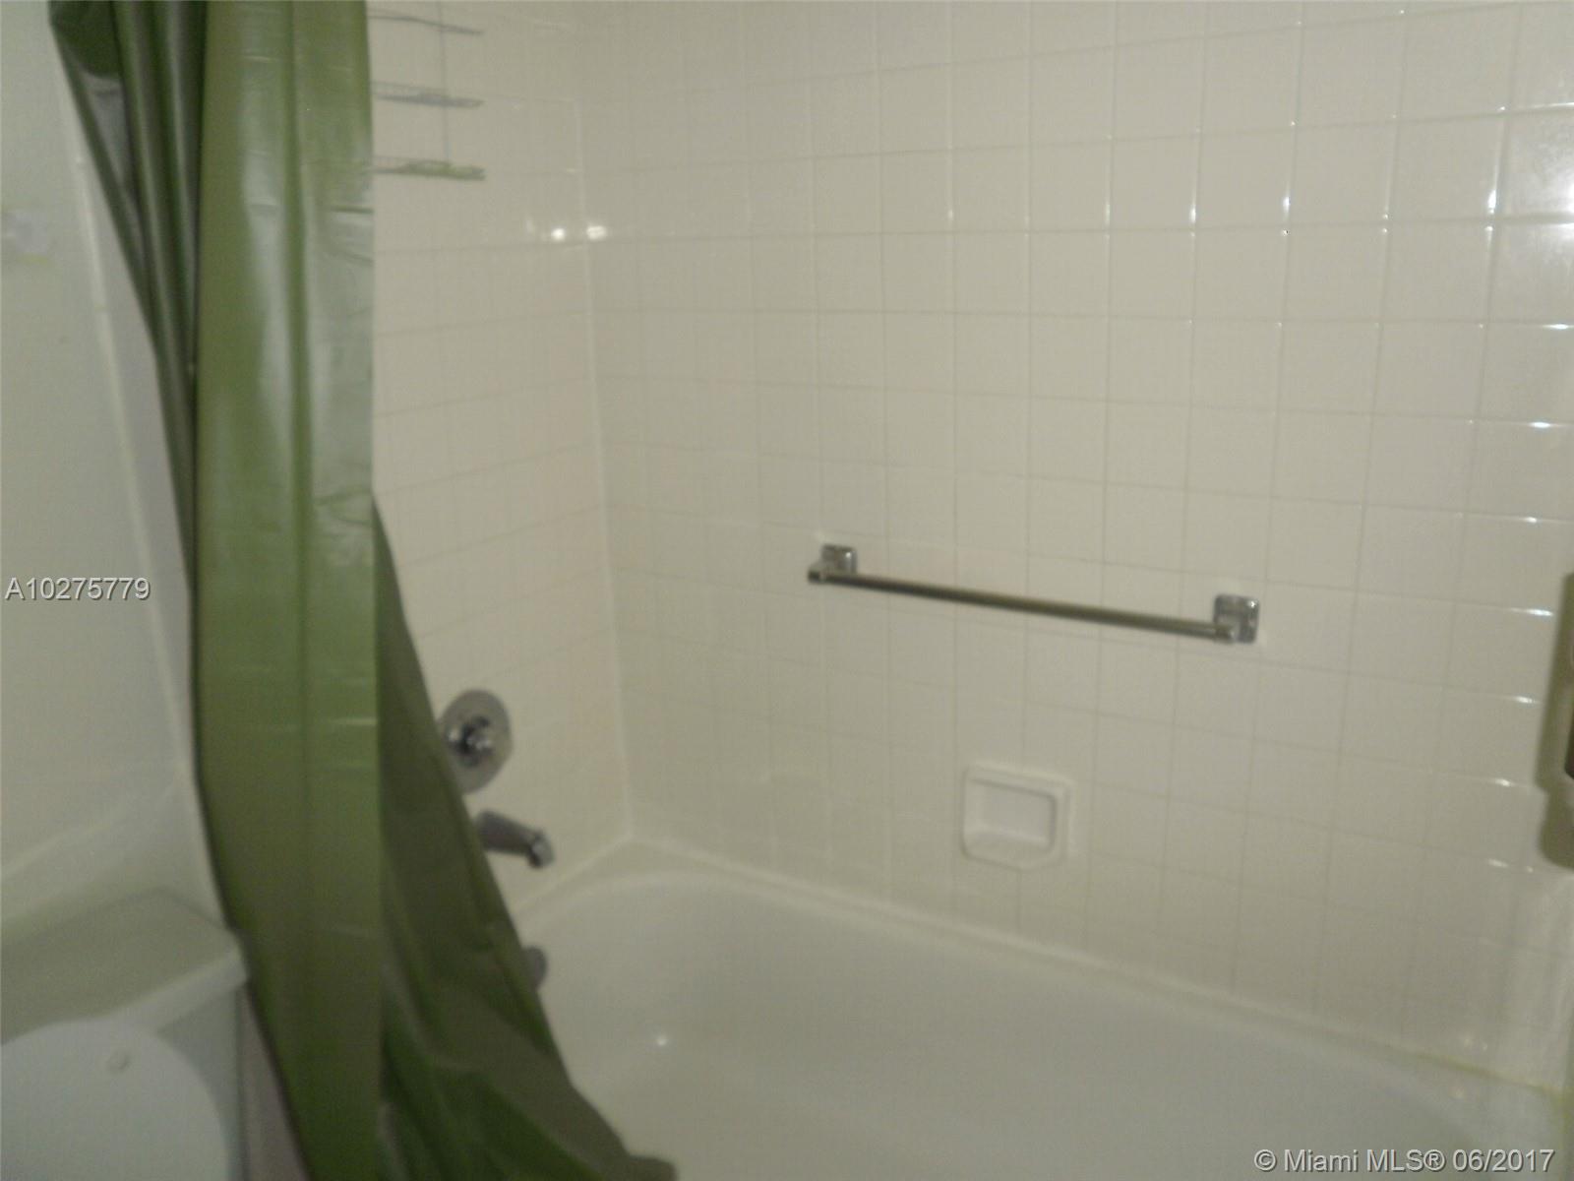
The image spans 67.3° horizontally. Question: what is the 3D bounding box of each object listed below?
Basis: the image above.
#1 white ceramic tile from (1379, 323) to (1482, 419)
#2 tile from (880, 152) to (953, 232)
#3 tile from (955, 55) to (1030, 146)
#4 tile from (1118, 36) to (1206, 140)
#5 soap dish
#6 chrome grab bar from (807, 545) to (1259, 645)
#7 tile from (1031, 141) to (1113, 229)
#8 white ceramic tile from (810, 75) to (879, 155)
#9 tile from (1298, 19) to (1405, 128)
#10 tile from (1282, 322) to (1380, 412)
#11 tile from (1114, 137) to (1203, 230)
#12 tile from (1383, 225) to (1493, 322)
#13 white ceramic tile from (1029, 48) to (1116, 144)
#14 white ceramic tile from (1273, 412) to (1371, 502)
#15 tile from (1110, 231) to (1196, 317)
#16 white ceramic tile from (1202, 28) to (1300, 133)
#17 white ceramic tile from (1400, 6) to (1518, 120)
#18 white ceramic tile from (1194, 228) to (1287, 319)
[{"bbox_3d":[0.734,-0.252,1.346,0.108,0.108,0.008,8,20,31],"label":"white ceramic tile"},{"bbox_3d":[0.176,-0.542,1.621,0.108,0.108,0.008,8,20,31],"label":"tile"},{"bbox_3d":[0.269,-0.637,1.554,0.108,0.108,0.009,8,21,31],"label":"tile"},{"bbox_3d":[0.455,-0.609,1.443,0.108,0.108,0.009,8,21,31],"label":"tile"},{"bbox_3d":[0.344,0.348,1.783,0.160,0.142,0.060,8,20,31],"label":"soap dish"},{"bbox_3d":[0.315,0.012,1.666,0.655,0.062,0.075,8,20,31],"label":"chrome grab bar"},{"bbox_3d":[0.368,-0.520,1.528,0.108,0.108,0.009,8,21,31],"label":"tile"},{"bbox_3d":[0.083,-0.671,1.676,0.108,0.108,0.009,8,20,31],"label":"white ceramic tile"},{"bbox_3d":[0.638,-0.583,1.336,0.108,0.108,0.009,8,20,31],"label":"tile"},{"bbox_3d":[0.657,-0.270,1.430,0.108,0.108,0.009,8,21,31],"label":"tile"},{"bbox_3d":[0.461,-0.505,1.474,0.108,0.108,0.009,8,21,31],"label":"tile"},{"bbox_3d":[0.727,-0.355,1.316,0.108,0.108,0.008,8,20,31],"label":"tile"},{"bbox_3d":[0.355,-0.617,1.477,0.108,0.108,0.008,8,20,31],"label":"white ceramic tile"},{"bbox_3d":[0.660,-0.166,1.458,0.108,0.108,0.009,8,21,31],"label":"white ceramic tile"},{"bbox_3d":[0.468,-0.403,1.510,0.108,0.108,0.009,8,21,31],"label":"tile"},{"bbox_3d":[0.547,-0.598,1.391,0.108,0.108,0.009,8,20,31],"label":"white ceramic tile"},{"bbox_3d":[0.728,-0.568,1.283,0.108,0.108,0.009,8,20,31],"label":"white ceramic tile"},{"bbox_3d":[0.560,-0.390,1.451,0.108,0.108,0.009,8,20,31],"label":"white ceramic tile"}]

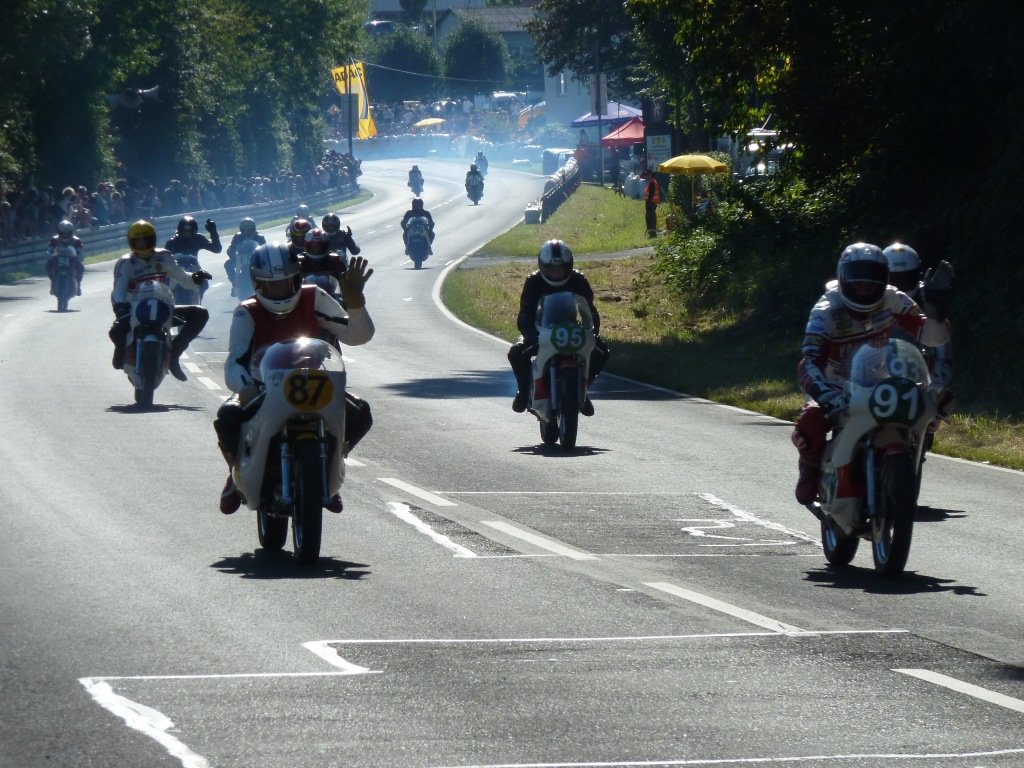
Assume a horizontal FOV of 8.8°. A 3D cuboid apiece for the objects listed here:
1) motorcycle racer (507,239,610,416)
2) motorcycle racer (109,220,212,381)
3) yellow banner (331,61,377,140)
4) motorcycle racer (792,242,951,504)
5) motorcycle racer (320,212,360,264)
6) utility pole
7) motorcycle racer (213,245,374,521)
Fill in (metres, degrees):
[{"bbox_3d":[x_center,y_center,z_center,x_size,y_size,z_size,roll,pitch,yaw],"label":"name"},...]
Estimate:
[{"bbox_3d":[0.352,-0.424,50.400,0.750,1.310,0.880,0,2,-6],"label":"motorcycle racer"},{"bbox_3d":[-3.206,-0.761,60.700,0.930,1.430,0.880,0,2,-6],"label":"motorcycle racer"},{"bbox_3d":[-6.744,-12.139,285.000,1.500,3.200,0.350,-15,2,0],"label":"yellow banner"},{"bbox_3d":[1.820,-0.053,33.700,0.760,1.310,0.880,0,2,-9],"label":"motorcycle racer"},{"bbox_3d":[-2.667,-1.901,100.000,0.780,1.340,0.860,0,2,-5],"label":"motorcycle racer"},{"bbox_3d":[3.485,-10.930,266.000,0.220,6.100,0.220,-2,2,0],"label":"utility pole"},{"bbox_3d":[-1.150,-0.029,35.200,0.830,1.420,0.880,0,2,-8],"label":"motorcycle racer"}]

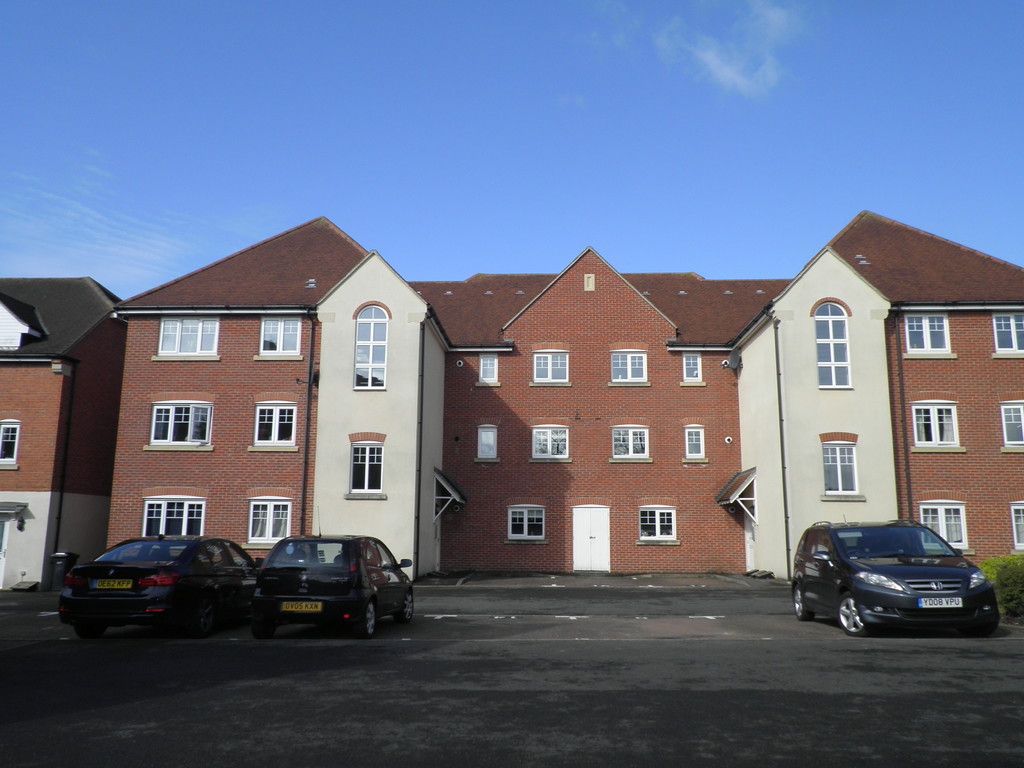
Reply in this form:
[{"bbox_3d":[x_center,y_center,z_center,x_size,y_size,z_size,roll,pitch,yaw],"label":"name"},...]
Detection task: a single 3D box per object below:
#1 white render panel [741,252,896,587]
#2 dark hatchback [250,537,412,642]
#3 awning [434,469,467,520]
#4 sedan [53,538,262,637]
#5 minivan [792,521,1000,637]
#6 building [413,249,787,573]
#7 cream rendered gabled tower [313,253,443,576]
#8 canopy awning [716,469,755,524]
[{"bbox_3d":[8.841,1.066,23.615,3.060,9.170,4.600,0,-10,3],"label":"white render panel"},{"bbox_3d":[-2.633,3.095,12.541,1.690,1.450,3.839,0,-11,5],"label":"dark hatchback"},{"bbox_3d":[-1.832,3.535,25.204,0.930,1.720,2.150,0,-10,3],"label":"awning"},{"bbox_3d":[-5.185,3.138,12.631,1.850,1.440,4.624,0,-11,1],"label":"sedan"},{"bbox_3d":[5.790,3.028,12.614,1.840,1.620,4.285,0,-12,4],"label":"minivan"},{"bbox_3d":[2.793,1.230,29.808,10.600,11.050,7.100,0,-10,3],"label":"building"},{"bbox_3d":[-3.857,1.087,24.184,3.080,9.190,4.600,0,-10,3],"label":"cream rendered gabled tower"},{"bbox_3d":[6.964,3.530,24.909,0.870,1.750,2.050,0,-10,3],"label":"canopy awning"}]

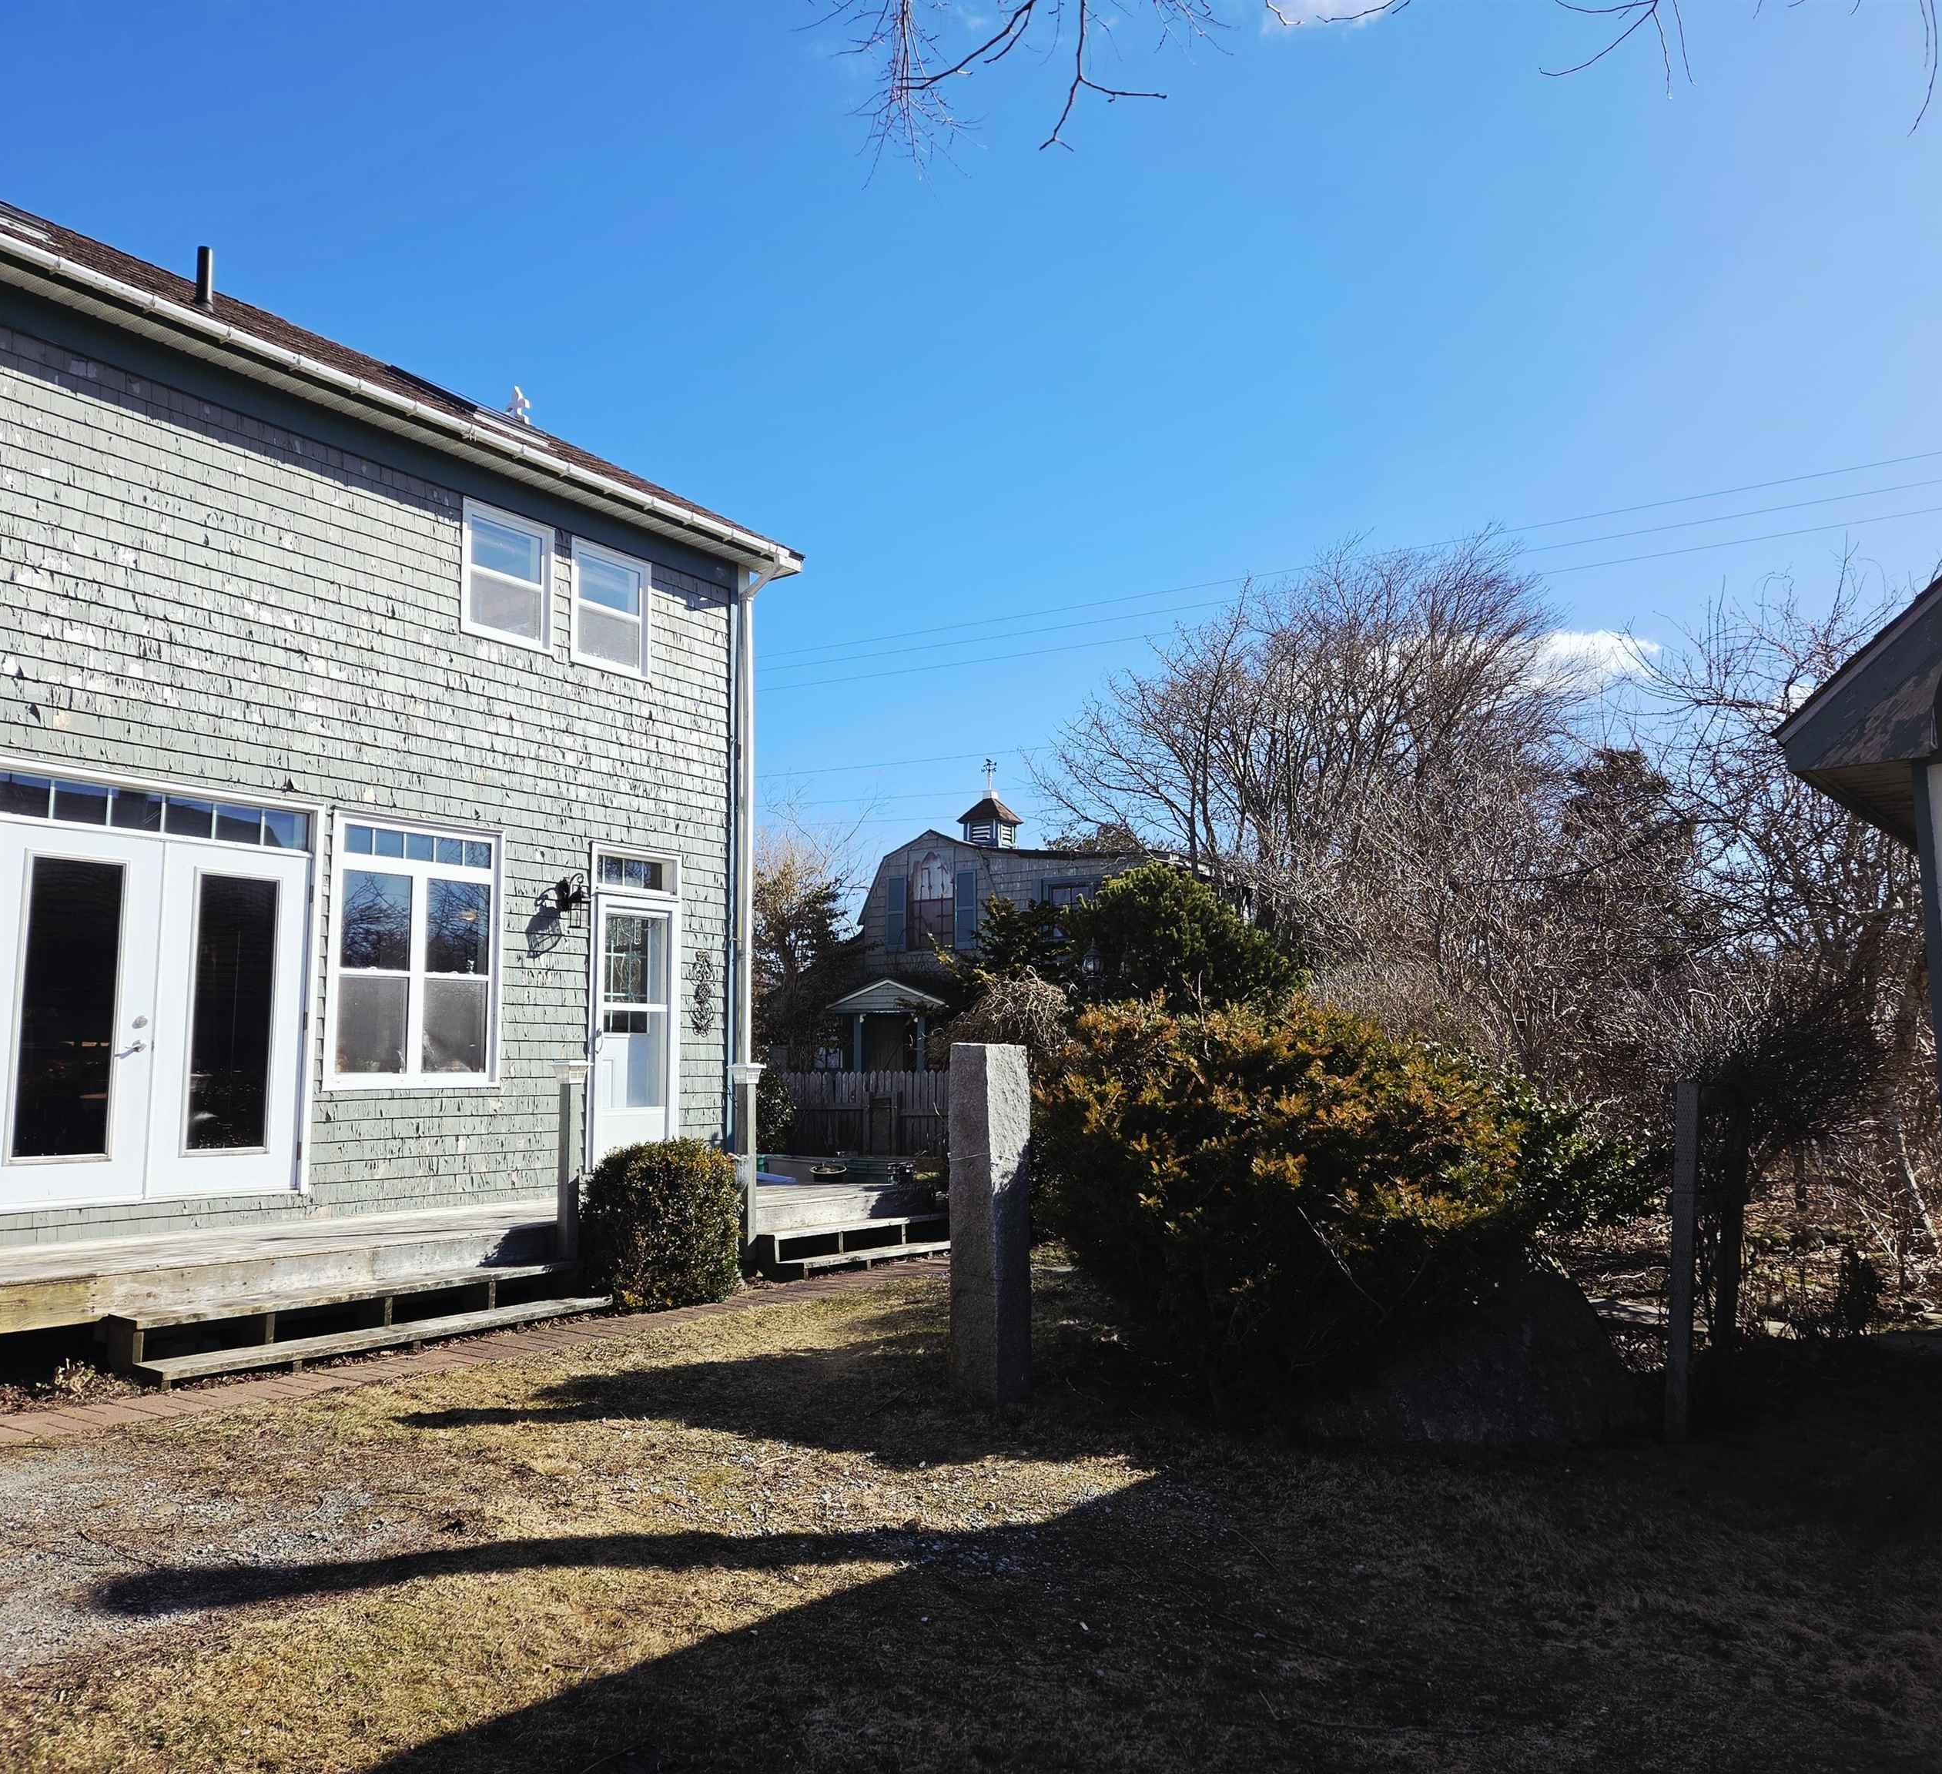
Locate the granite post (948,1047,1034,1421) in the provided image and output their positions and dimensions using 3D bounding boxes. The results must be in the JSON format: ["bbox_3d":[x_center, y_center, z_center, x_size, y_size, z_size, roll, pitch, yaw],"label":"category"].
[{"bbox_3d":[0.082,1.464,6.994,0.260,1.520,0.260,-7,-10,41],"label":"granite post"}]

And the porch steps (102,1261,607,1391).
[{"bbox_3d":[-2.804,2.076,7.639,0.490,0.290,2.500,-5,-9,32],"label":"porch steps"}]

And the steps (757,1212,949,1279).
[{"bbox_3d":[-0.695,2.463,10.801,0.480,0.280,1.920,-6,-9,35],"label":"steps"}]

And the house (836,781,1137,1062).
[{"bbox_3d":[1.220,1.640,28.200,6.500,7.000,5.800,-5,-9,31],"label":"house"}]

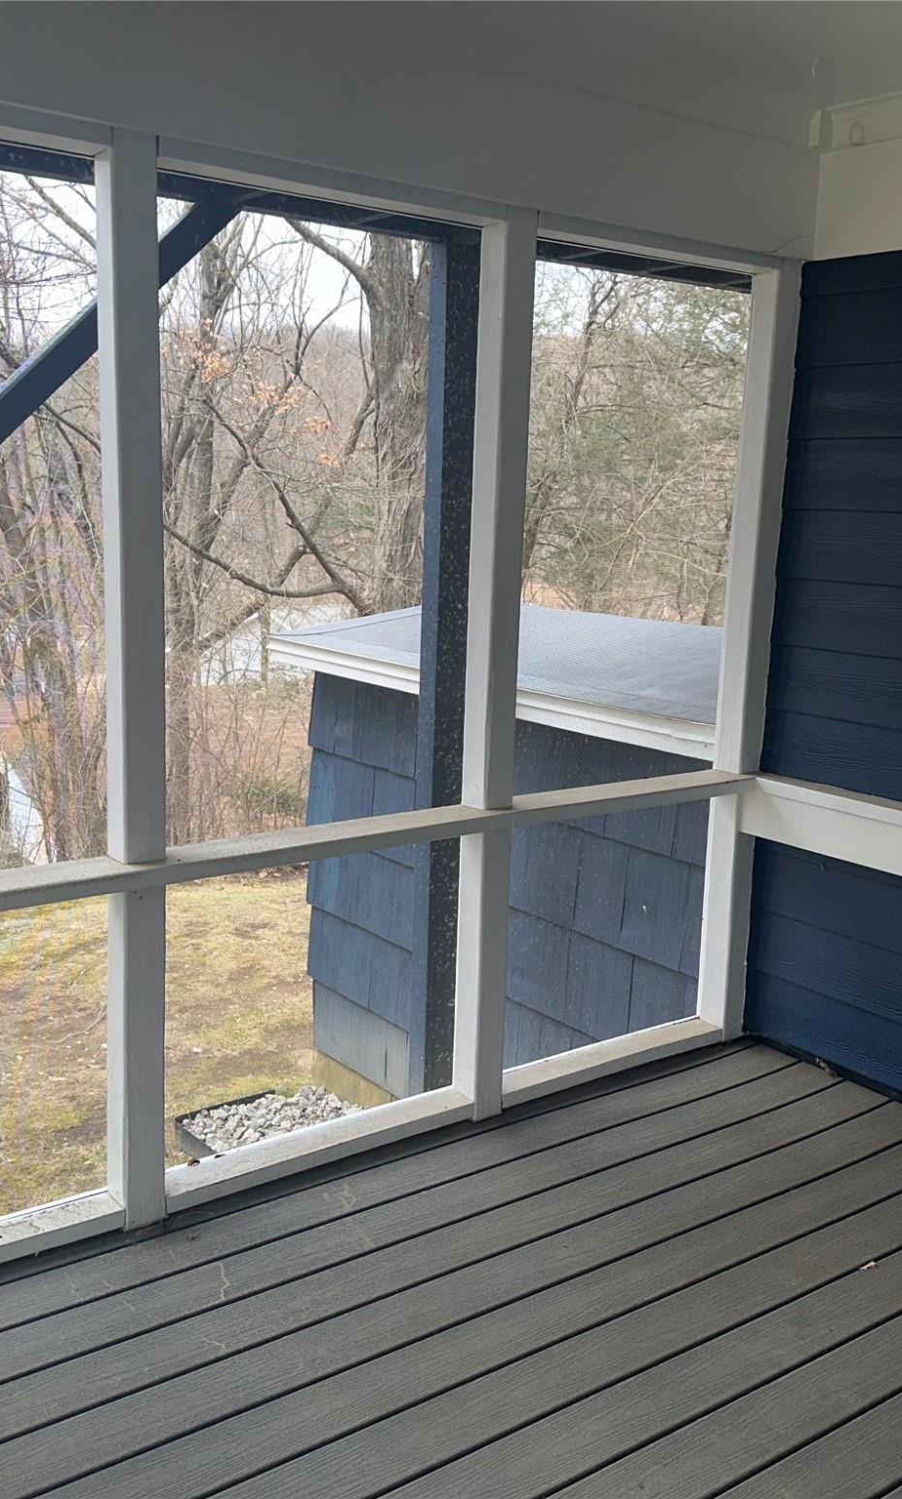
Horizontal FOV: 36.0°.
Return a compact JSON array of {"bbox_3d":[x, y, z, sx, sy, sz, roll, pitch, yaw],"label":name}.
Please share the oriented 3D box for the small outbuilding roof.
[{"bbox_3d":[0.550,-0.372,5.543,1.280,0.300,2.896,-6,13,-36],"label":"small outbuilding roof"}]

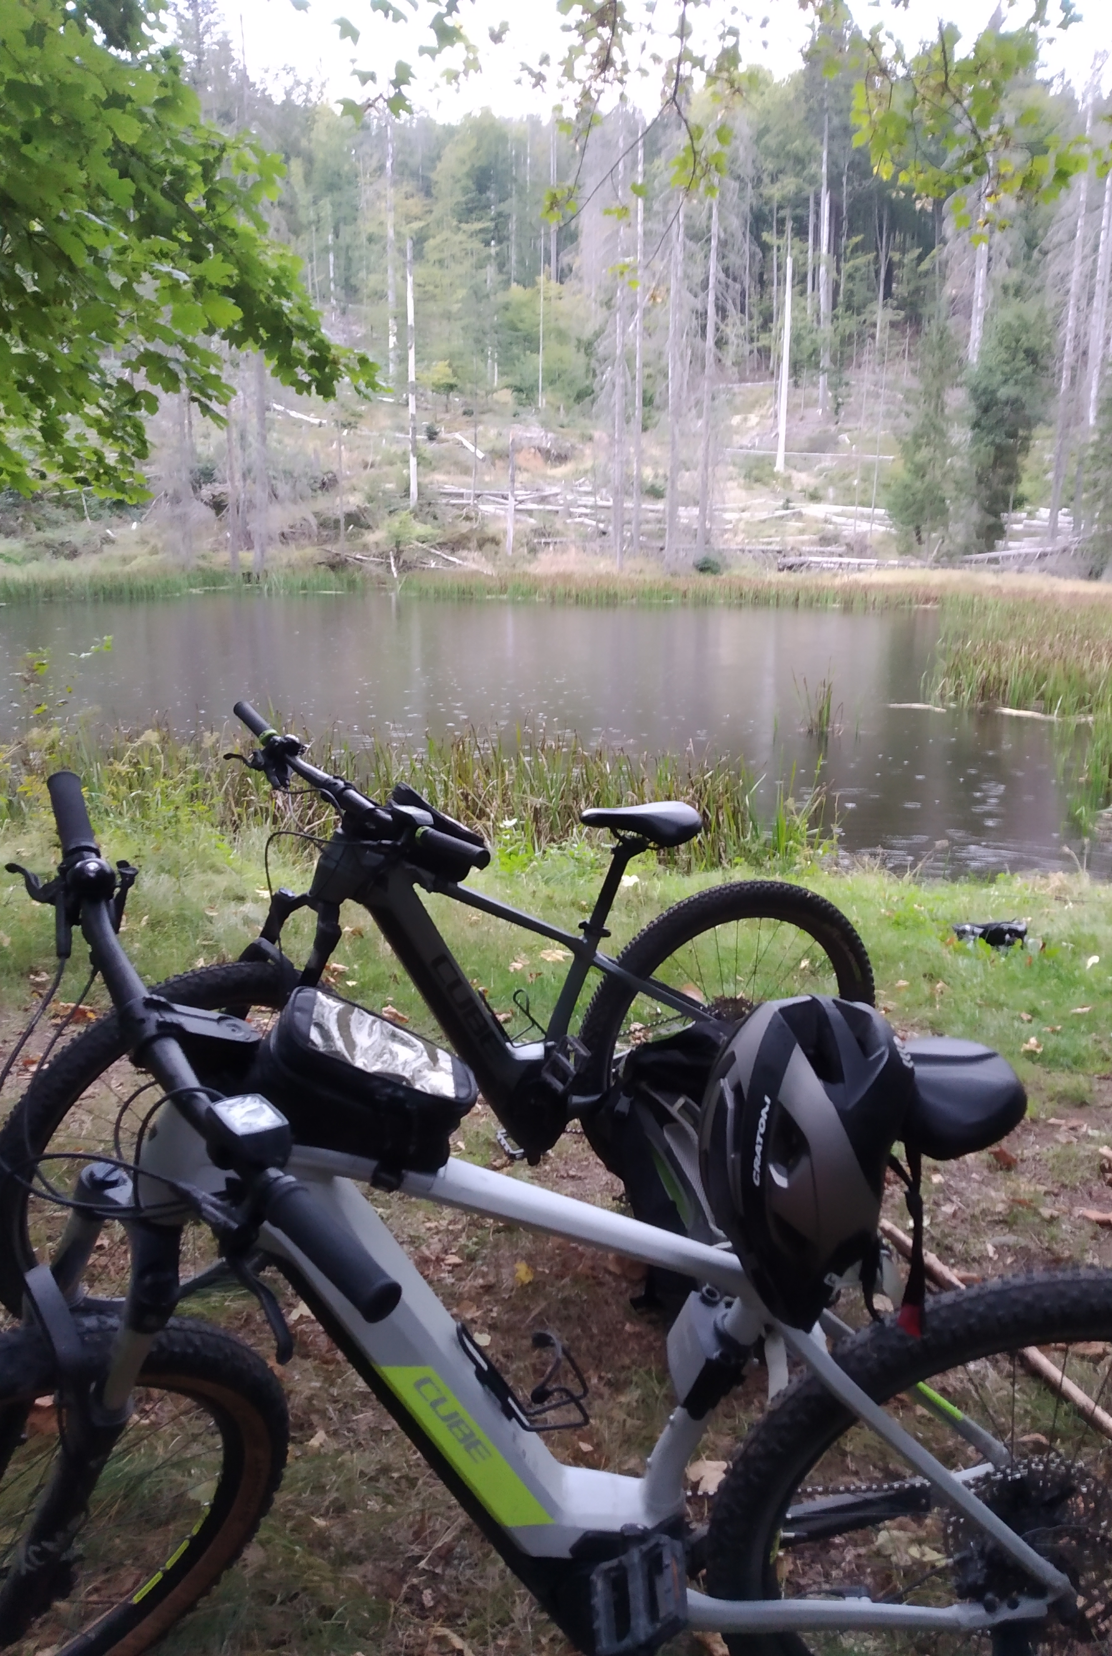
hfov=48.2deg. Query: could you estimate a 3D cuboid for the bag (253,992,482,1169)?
[{"bbox_3d":[-0.172,0.243,1.141,0.190,0.110,0.090,18,21,-8],"label":"bag"}]

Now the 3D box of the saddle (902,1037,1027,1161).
[{"bbox_3d":[0.301,0.255,1.156,0.268,0.080,0.148,-1,22,-1],"label":"saddle"}]

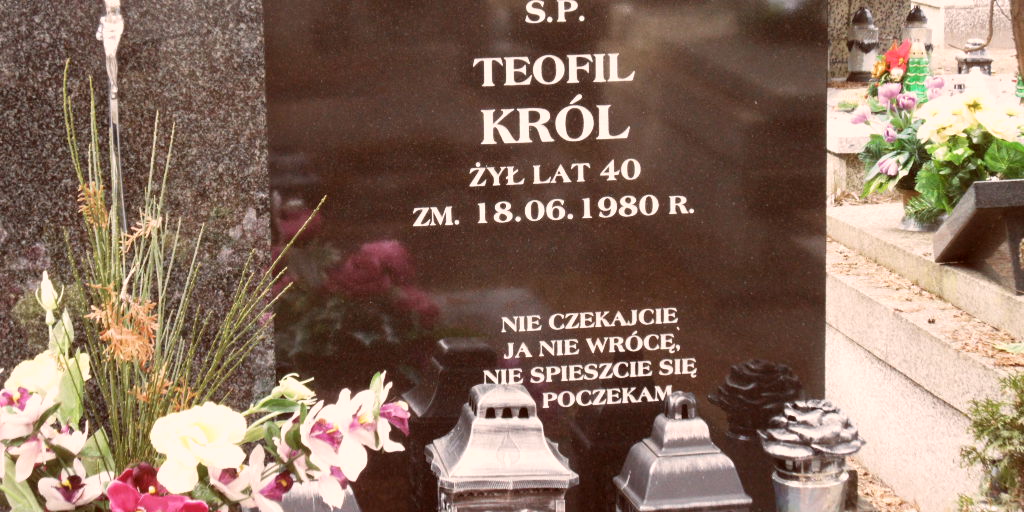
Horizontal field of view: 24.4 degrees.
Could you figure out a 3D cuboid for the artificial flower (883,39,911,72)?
[{"bbox_3d":[1.037,-0.538,6.350,0.073,0.086,0.060,0,13,6],"label":"artificial flower"}]

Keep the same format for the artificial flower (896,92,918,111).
[{"bbox_3d":[0.827,-0.323,4.950,0.045,0.040,0.045,-1,10,0],"label":"artificial flower"}]

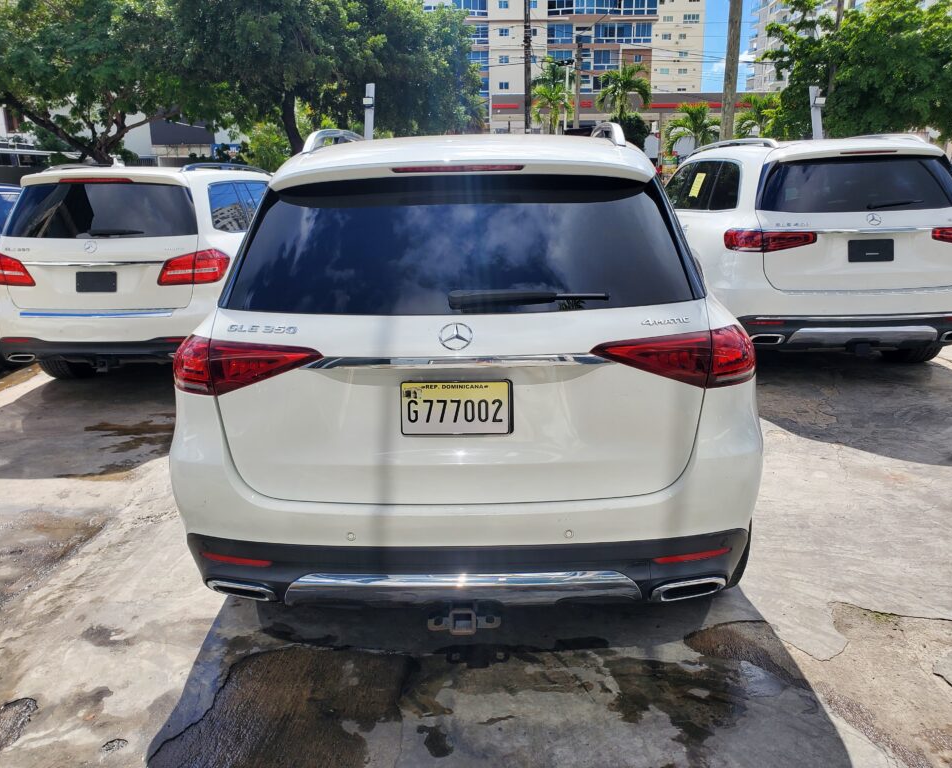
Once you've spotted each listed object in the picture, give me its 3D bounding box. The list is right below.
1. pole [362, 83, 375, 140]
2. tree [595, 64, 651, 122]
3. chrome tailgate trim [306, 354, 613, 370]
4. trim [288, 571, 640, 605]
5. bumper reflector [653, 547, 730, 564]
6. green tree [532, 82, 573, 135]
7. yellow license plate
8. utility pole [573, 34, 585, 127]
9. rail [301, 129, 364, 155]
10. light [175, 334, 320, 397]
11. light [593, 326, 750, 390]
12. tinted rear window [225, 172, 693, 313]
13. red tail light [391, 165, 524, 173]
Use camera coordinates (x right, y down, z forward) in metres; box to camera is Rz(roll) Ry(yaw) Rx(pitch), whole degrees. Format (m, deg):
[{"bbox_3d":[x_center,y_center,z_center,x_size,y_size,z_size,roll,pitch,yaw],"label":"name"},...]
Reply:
[{"bbox_3d":[-1.408,-2.514,10.706,0.130,3.140,0.140,0,13,0],"label":"pole"},{"bbox_3d":[6.247,-10.842,33.332,2.400,5.588,2.400,-1,16,0],"label":"tree"},{"bbox_3d":[-0.047,-0.059,2.076,0.834,0.034,0.050,-1,16,1],"label":"chrome tailgate trim"},{"bbox_3d":[-0.041,0.581,2.207,1.046,0.123,0.110,-1,16,1],"label":"trim"},{"bbox_3d":[0.632,0.500,2.260,0.275,0.036,0.040,-5,17,-15],"label":"bumper reflector"},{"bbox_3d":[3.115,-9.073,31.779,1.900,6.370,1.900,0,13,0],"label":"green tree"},{"bbox_3d":[-0.058,0.069,2.170,0.310,0.157,0.020,-1,14,1],"label":"yellow license plate"},{"bbox_3d":[4.307,-10.242,32.538,0.320,8.290,0.320,0,13,0],"label":"utility pole"},{"bbox_3d":[-0.562,-1.086,3.530,0.080,0.110,1.800,-1,16,1],"label":"rail"},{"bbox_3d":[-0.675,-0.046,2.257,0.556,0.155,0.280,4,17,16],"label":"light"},{"bbox_3d":[0.596,-0.083,2.321,0.530,0.175,0.250,-1,14,1],"label":"light"},{"bbox_3d":[-0.057,-0.387,2.224,1.366,0.450,0.140,-1,-17,1],"label":"tinted rear window"},{"bbox_3d":[-0.055,-0.650,2.321,0.410,0.028,0.045,-1,14,1],"label":"red tail light"}]

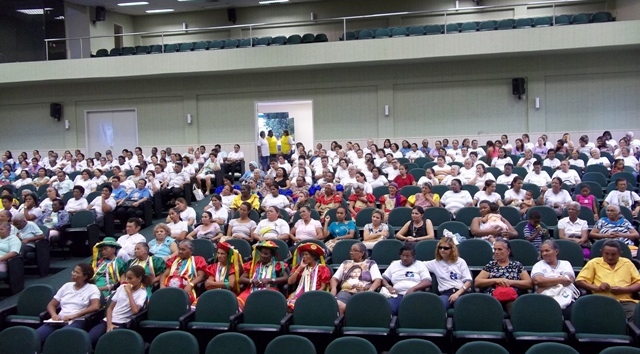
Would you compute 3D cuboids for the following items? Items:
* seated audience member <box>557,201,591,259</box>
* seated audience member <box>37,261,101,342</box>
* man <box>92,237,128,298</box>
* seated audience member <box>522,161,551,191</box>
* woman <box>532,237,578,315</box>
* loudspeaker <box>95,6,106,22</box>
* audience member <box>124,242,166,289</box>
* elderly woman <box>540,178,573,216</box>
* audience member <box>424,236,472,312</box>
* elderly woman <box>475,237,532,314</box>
[{"bbox_3d":[3.368,0.963,7.759,0.480,1.243,0.780,-1,3,12],"label":"seated audience member"},{"bbox_3d":[-2.758,1.605,6.394,0.580,1.234,0.850,-1,3,16],"label":"seated audience member"},{"bbox_3d":[-2.665,1.402,7.312,0.540,1.256,0.800,-1,3,15],"label":"man"},{"bbox_3d":[4.277,0.265,11.636,0.550,1.150,0.720,-1,2,14],"label":"seated audience member"},{"bbox_3d":[2.441,1.298,6.060,0.520,1.239,0.780,-1,3,12],"label":"woman"},{"bbox_3d":[-8.078,-6.014,21.801,0.360,0.540,0.340,-4,4,-35],"label":"loudspeaker"},{"bbox_3d":[-2.288,1.449,7.311,0.560,1.204,0.800,-1,3,11],"label":"audience member"},{"bbox_3d":[3.907,0.624,9.755,0.540,1.207,0.800,-1,3,12],"label":"elderly woman"},{"bbox_3d":[1.436,1.307,6.468,0.550,1.240,0.750,-1,2,11],"label":"audience member"},{"bbox_3d":[1.991,1.306,6.356,0.600,1.210,0.750,-1,2,14],"label":"elderly woman"}]

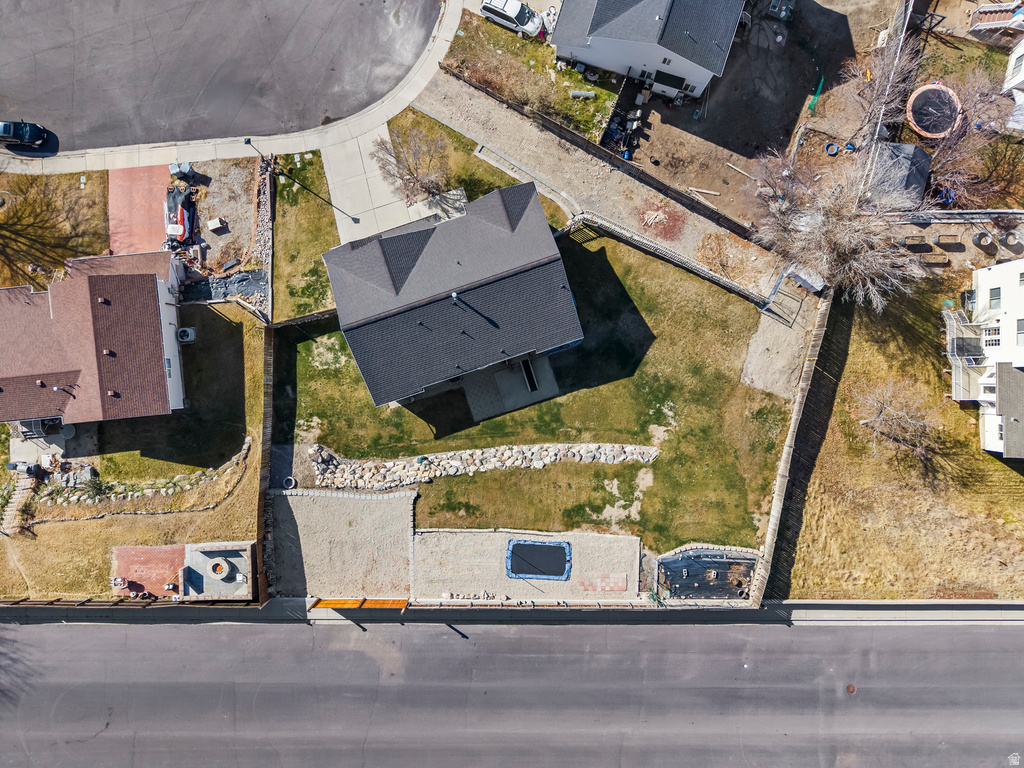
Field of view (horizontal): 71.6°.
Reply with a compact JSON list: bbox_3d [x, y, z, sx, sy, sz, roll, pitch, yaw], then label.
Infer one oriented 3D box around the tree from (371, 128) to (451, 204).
[{"bbox_3d":[-6.880,-14.820,48.600,5.000,5.400,4.800,0,90,0],"label":"tree"}]

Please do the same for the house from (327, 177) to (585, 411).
[{"bbox_3d":[-3.900,-5.970,47.800,14.800,6.700,11.100,-19,90,0],"label":"house"}]

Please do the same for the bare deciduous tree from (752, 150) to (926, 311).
[{"bbox_3d":[21.900,-10.200,47.800,9.800,8.500,10.000,0,90,0],"label":"bare deciduous tree"}]

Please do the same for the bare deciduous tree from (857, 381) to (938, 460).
[{"bbox_3d":[25.400,2.400,48.700,4.900,6.600,5.200,0,90,0],"label":"bare deciduous tree"}]

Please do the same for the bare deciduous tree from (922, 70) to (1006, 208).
[{"bbox_3d":[31.200,-16.700,49.100,5.300,6.600,7.400,0,90,0],"label":"bare deciduous tree"}]

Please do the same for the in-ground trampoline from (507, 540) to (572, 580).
[{"bbox_3d":[1.970,12.750,51.300,4.600,0.250,2.750,3,90,0],"label":"in-ground trampoline"}]

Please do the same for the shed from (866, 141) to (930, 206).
[{"bbox_3d":[27.510,-14.800,50.400,3.800,3.000,3.800,13,90,0],"label":"shed"}]

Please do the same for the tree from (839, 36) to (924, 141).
[{"bbox_3d":[25.470,-20.100,48.800,4.600,7.000,5.500,0,90,0],"label":"tree"}]

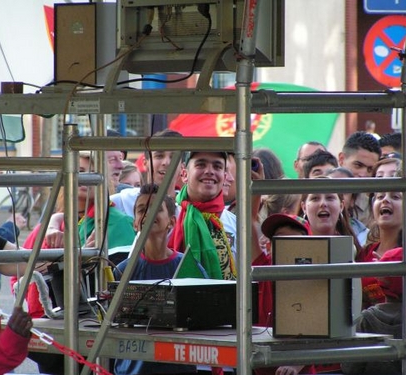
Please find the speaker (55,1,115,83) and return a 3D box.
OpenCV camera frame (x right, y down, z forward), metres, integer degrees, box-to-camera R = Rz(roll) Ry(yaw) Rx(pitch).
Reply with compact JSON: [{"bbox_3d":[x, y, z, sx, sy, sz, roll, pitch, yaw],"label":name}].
[{"bbox_3d":[-0.404,-0.530,16.400,0.185,0.307,0.235,1,2,32],"label":"speaker"}]

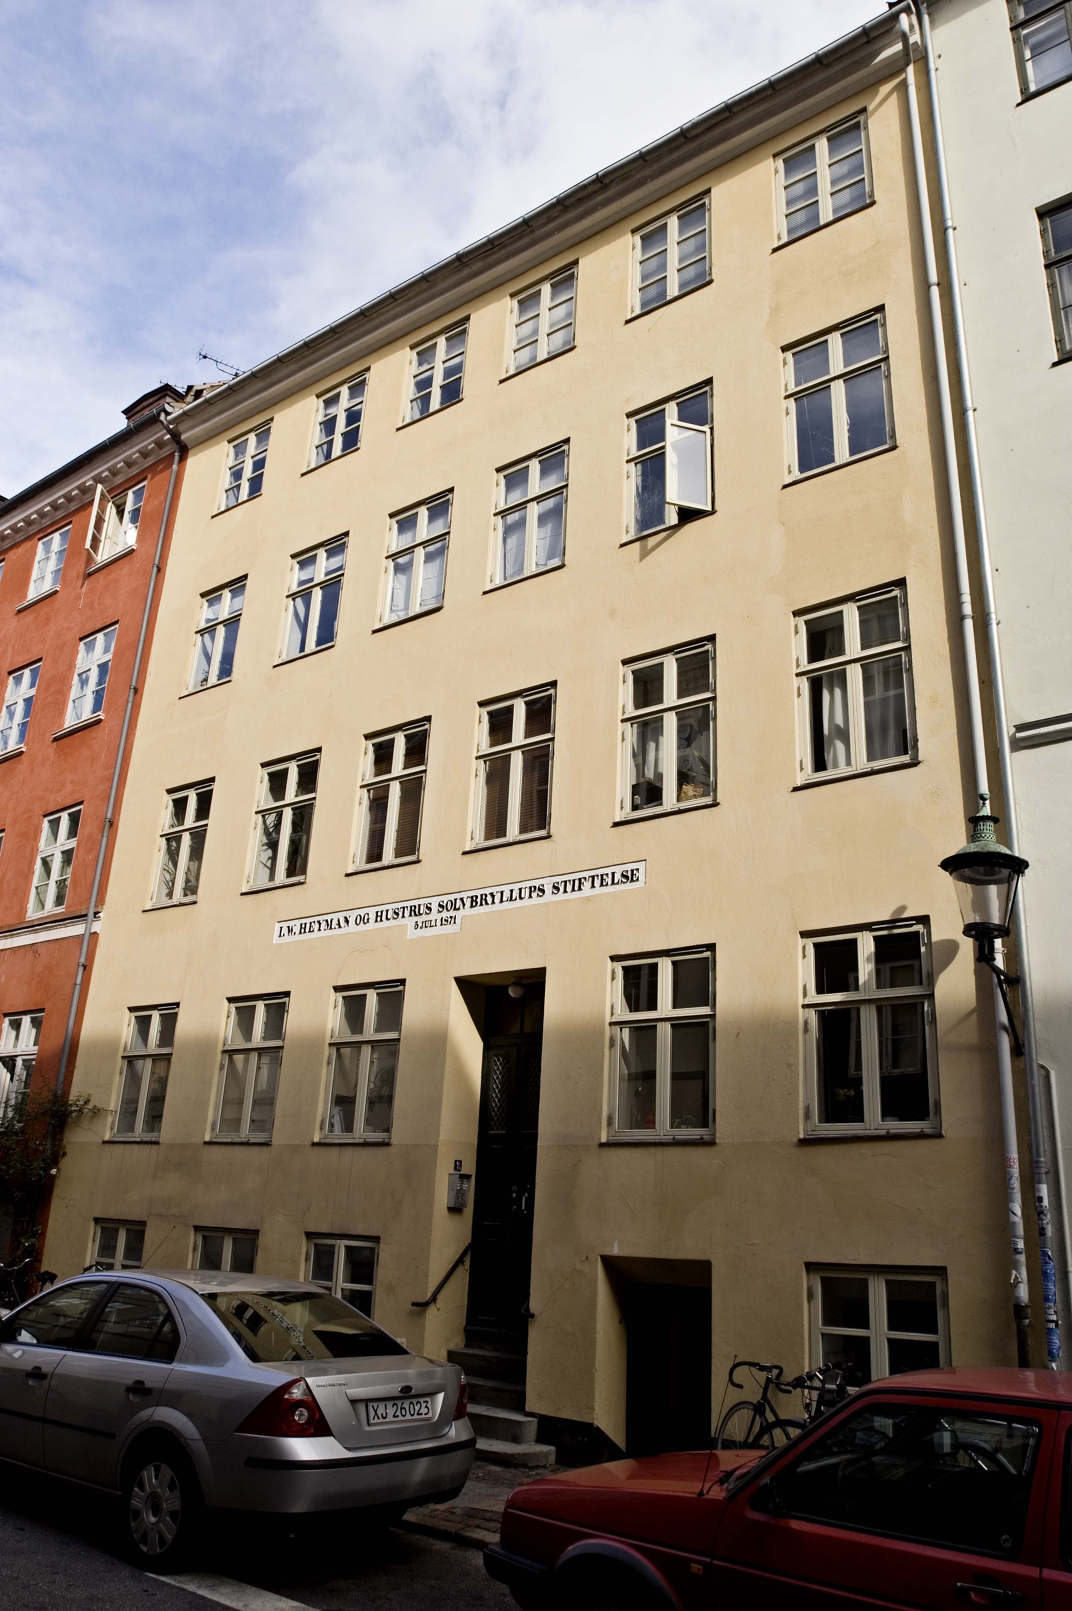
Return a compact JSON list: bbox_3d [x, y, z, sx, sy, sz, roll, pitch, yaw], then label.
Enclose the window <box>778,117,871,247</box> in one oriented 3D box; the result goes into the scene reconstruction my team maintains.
[{"bbox_3d":[2.948,-6.363,11.438,1.018,1.275,0.150,-12,-25,34],"label":"window"}]

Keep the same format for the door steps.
[{"bbox_3d":[-0.527,4.998,9.362,1.713,0.665,1.040,-12,-25,34],"label":"door steps"}]

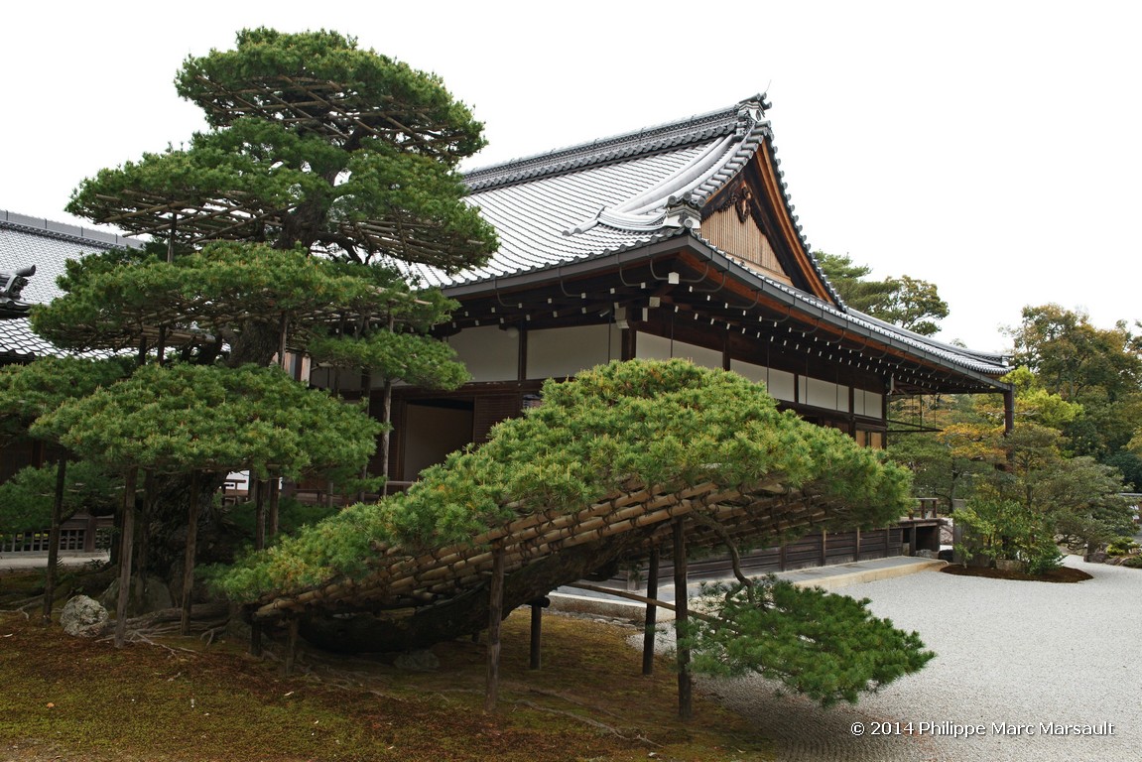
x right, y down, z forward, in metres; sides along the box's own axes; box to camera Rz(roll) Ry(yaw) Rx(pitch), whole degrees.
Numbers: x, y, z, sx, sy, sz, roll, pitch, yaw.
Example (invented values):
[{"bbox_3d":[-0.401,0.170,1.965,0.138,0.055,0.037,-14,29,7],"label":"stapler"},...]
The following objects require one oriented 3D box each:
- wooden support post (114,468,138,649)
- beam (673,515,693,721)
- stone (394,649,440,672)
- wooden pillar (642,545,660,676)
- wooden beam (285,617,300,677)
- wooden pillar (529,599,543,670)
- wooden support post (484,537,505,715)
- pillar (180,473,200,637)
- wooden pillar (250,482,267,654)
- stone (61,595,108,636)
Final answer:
[{"bbox_3d":[-4.014,1.580,8.613,0.084,1.600,0.084,4,-7,-24],"label":"wooden support post"},{"bbox_3d":[0.762,1.628,6.537,0.085,1.349,0.085,-1,-6,0],"label":"beam"},{"bbox_3d":[-1.289,2.322,7.927,0.380,0.184,0.280,2,-6,0],"label":"stone"},{"bbox_3d":[0.674,1.908,7.973,0.080,1.071,0.080,4,-6,0],"label":"wooden pillar"},{"bbox_3d":[-2.185,2.080,7.467,0.069,0.453,0.069,1,-6,0],"label":"wooden beam"},{"bbox_3d":[-0.291,2.136,8.033,0.086,0.570,0.086,1,-6,0],"label":"wooden pillar"},{"bbox_3d":[-0.549,1.765,6.882,0.085,1.176,0.085,2,-6,-4],"label":"wooden support post"},{"bbox_3d":[-3.649,1.631,9.150,0.089,1.593,0.089,0,-6,0],"label":"pillar"},{"bbox_3d":[-2.703,1.579,8.259,0.078,1.576,0.078,-1,-6,0],"label":"wooden pillar"},{"bbox_3d":[-4.615,2.232,9.017,0.451,0.383,0.360,2,-6,0],"label":"stone"}]

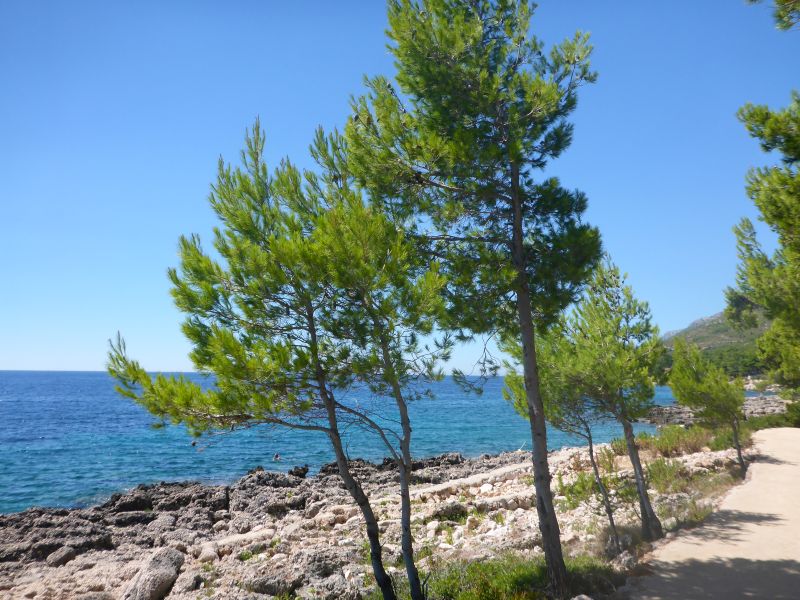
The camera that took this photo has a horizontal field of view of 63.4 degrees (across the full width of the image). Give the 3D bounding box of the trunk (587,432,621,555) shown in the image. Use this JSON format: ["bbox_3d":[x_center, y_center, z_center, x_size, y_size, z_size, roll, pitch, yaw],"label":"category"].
[{"bbox_3d":[1.929,1.822,6.125,0.120,1.135,0.100,-14,-11,16],"label":"trunk"}]

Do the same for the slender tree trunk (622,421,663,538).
[{"bbox_3d":[2.371,1.774,6.412,0.220,1.192,0.200,-11,-10,19],"label":"slender tree trunk"}]

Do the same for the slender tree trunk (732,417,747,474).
[{"bbox_3d":[5.664,2.421,10.780,0.150,0.947,0.130,-8,-10,27],"label":"slender tree trunk"}]

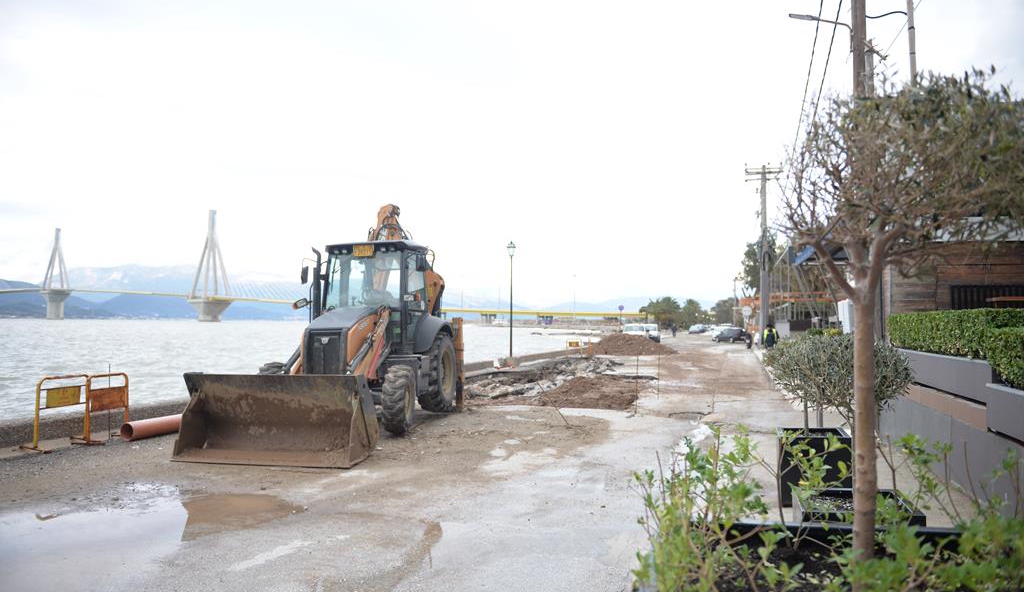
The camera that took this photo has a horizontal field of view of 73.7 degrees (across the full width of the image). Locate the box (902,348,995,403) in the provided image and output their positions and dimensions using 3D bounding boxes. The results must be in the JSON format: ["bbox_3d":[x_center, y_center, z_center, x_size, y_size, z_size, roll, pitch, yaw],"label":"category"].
[{"bbox_3d":[4.942,0.827,7.545,0.460,0.380,3.188,0,-2,16],"label":"box"}]

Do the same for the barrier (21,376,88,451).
[{"bbox_3d":[-6.005,1.519,9.138,0.580,0.940,0.800,0,-2,16],"label":"barrier"}]

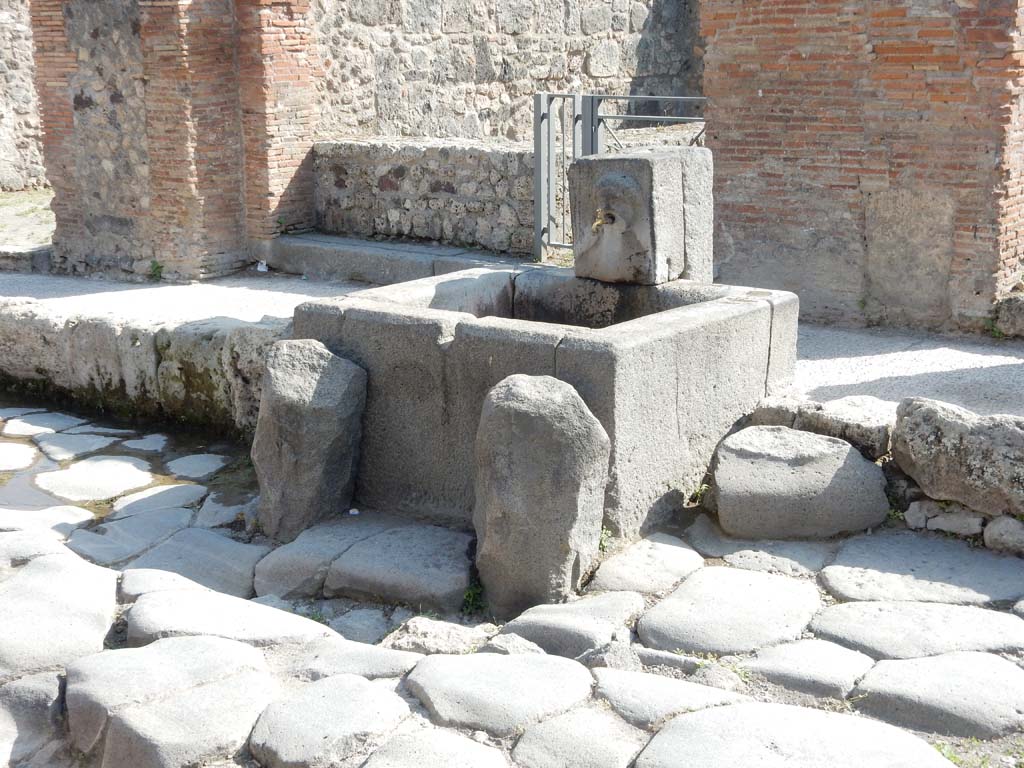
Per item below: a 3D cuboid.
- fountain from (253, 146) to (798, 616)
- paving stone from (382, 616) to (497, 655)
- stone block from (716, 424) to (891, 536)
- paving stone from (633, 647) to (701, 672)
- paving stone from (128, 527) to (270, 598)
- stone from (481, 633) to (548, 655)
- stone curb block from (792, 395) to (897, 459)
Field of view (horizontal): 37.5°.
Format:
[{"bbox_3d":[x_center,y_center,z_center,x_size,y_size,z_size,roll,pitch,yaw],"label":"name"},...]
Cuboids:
[{"bbox_3d":[0.055,-0.190,6.543,1.911,1.513,2.037,9,16,39],"label":"fountain"},{"bbox_3d":[-0.245,0.860,5.060,0.370,0.130,0.240,-1,12,0],"label":"paving stone"},{"bbox_3d":[1.160,0.393,6.030,0.670,0.330,0.430,0,12,8],"label":"stone block"},{"bbox_3d":[0.490,0.870,4.790,0.220,0.090,0.120,9,16,39],"label":"paving stone"},{"bbox_3d":[-1.190,0.715,5.860,0.480,0.160,0.580,0,12,8],"label":"paving stone"},{"bbox_3d":[0.000,0.860,4.970,0.220,0.100,0.160,-1,12,0],"label":"stone"},{"bbox_3d":[1.376,0.181,6.260,0.410,0.190,0.360,5,14,23],"label":"stone curb block"}]

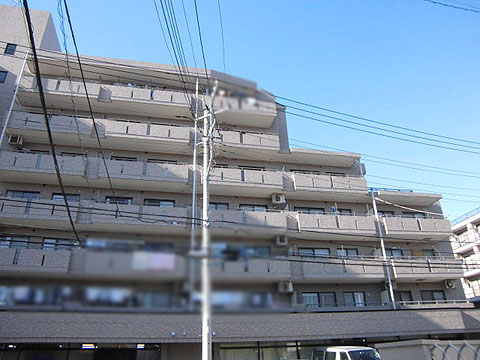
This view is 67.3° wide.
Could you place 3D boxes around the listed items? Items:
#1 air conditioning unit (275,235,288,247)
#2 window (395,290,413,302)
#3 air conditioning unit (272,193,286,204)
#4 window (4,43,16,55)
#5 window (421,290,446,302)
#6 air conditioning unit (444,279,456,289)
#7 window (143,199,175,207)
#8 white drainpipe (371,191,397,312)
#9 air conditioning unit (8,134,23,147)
[{"bbox_3d":[2.602,3.786,22.366,0.770,0.600,0.320,4,-25,-12],"label":"air conditioning unit"},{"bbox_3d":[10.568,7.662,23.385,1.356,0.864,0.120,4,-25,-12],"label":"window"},{"bbox_3d":[2.560,1.210,23.547,0.770,0.600,0.320,4,-25,-12],"label":"air conditioning unit"},{"bbox_3d":[-15.646,-8.944,24.635,0.606,0.913,0.120,4,-25,-12],"label":"window"},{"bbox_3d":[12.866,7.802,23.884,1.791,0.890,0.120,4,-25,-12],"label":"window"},{"bbox_3d":[13.836,6.855,23.702,0.680,0.600,0.320,4,-25,-12],"label":"air conditioning unit"},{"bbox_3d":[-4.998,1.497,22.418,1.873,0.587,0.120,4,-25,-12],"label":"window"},{"bbox_3d":[9.274,4.264,23.337,0.120,7.852,0.120,4,-26,-12],"label":"white drainpipe"},{"bbox_3d":[-13.259,-2.364,21.319,0.680,0.600,0.320,4,-25,-12],"label":"air conditioning unit"}]

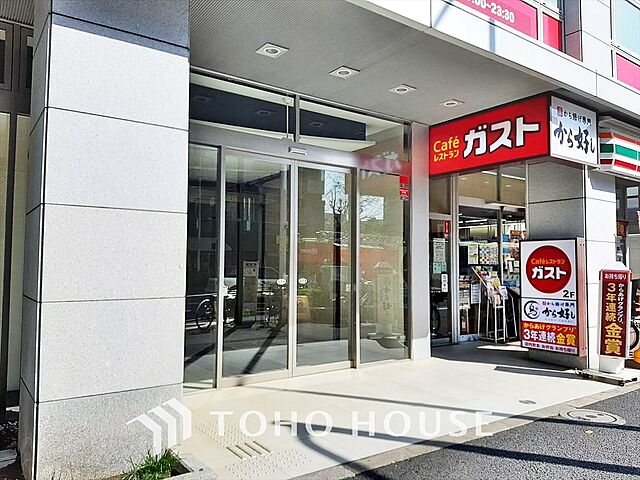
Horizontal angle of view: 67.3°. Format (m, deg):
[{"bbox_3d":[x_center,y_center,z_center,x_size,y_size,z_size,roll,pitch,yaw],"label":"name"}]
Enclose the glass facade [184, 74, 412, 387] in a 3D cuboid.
[{"bbox_3d":[-0.150,-0.053,5.993,3.523,3.451,0.174,2,-3,-36],"label":"glass facade"}]

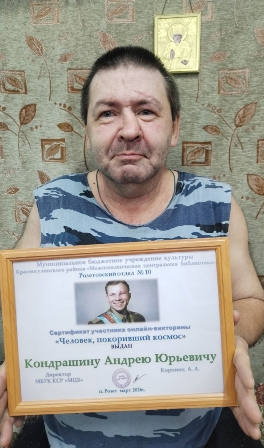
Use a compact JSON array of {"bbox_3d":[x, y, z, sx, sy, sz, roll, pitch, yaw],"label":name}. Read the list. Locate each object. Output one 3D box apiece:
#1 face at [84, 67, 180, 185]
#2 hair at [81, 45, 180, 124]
[{"bbox_3d":[0.002,-0.166,0.588,0.165,0.187,0.140,2,13,3],"label":"face"},{"bbox_3d":[0.001,-0.241,0.634,0.178,0.155,0.190,2,13,3],"label":"hair"}]

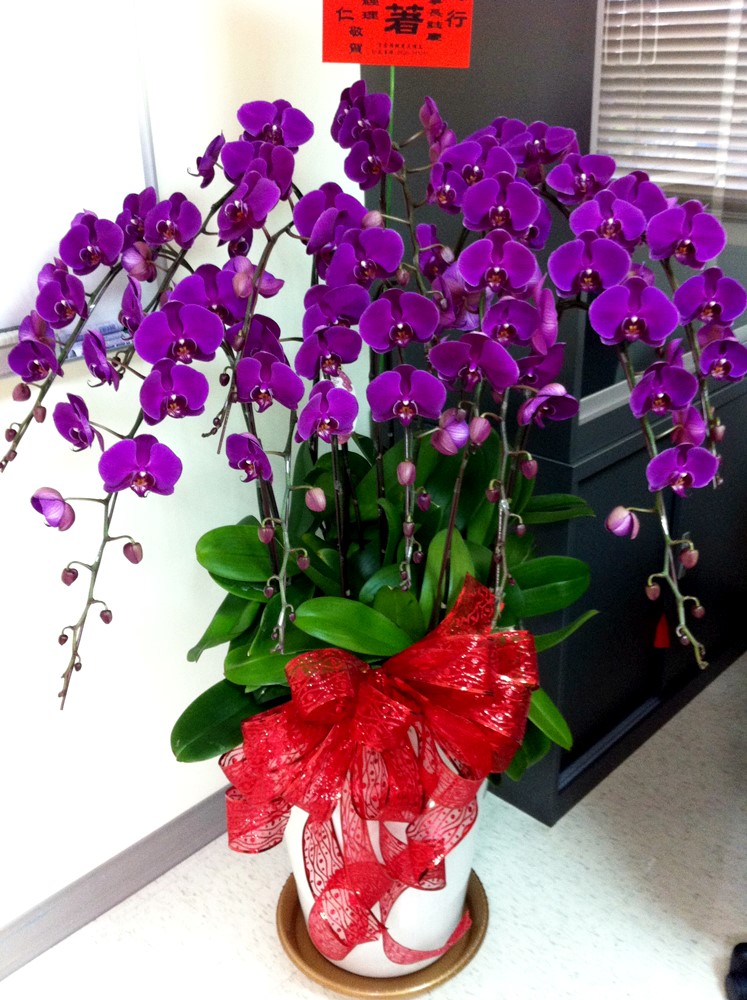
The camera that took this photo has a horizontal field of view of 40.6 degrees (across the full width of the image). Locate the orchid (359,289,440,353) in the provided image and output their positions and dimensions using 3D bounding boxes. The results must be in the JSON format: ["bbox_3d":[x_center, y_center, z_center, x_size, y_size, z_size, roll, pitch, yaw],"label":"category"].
[{"bbox_3d":[0.031,-0.215,1.210,0.096,0.076,0.045,-7,27,2],"label":"orchid"}]

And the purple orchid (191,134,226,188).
[{"bbox_3d":[-0.197,-0.407,1.210,0.040,0.072,0.085,8,23,-9],"label":"purple orchid"}]

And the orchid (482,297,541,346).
[{"bbox_3d":[0.164,-0.212,1.200,0.070,0.057,0.033,2,25,7],"label":"orchid"}]

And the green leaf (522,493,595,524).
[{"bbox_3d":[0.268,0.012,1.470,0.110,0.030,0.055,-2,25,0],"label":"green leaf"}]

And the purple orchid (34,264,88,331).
[{"bbox_3d":[-0.389,-0.254,1.260,0.076,0.074,0.042,-8,25,-33],"label":"purple orchid"}]

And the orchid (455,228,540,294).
[{"bbox_3d":[0.147,-0.283,1.200,0.096,0.077,0.045,0,27,6],"label":"orchid"}]

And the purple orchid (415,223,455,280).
[{"bbox_3d":[0.080,-0.314,1.280,0.045,0.070,0.080,26,20,39],"label":"purple orchid"}]

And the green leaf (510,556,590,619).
[{"bbox_3d":[0.242,0.124,1.410,0.135,0.085,0.050,-9,-11,-1],"label":"green leaf"}]

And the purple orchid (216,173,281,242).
[{"bbox_3d":[-0.159,-0.371,1.280,0.084,0.083,0.040,23,29,23],"label":"purple orchid"}]

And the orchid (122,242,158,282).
[{"bbox_3d":[-0.308,-0.314,1.330,0.042,0.050,0.042,-21,13,13],"label":"orchid"}]

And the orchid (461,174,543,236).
[{"bbox_3d":[0.159,-0.365,1.250,0.097,0.076,0.040,8,21,5],"label":"orchid"}]

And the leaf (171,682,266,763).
[{"bbox_3d":[-0.227,0.318,1.460,0.130,0.075,0.080,-13,27,-23],"label":"leaf"}]

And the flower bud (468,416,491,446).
[{"bbox_3d":[0.124,-0.080,1.180,0.026,0.034,0.026,-1,22,1],"label":"flower bud"}]

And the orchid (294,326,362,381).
[{"bbox_3d":[-0.056,-0.183,1.260,0.086,0.073,0.042,-6,25,3],"label":"orchid"}]

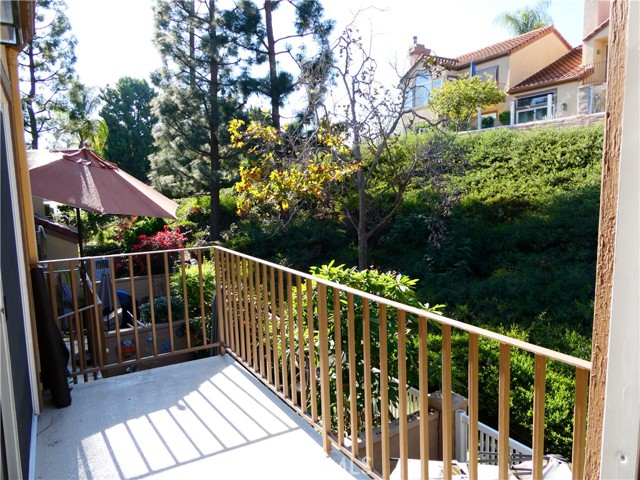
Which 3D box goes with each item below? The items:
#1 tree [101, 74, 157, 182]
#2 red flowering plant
[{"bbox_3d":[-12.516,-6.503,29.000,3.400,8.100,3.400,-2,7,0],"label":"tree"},{"bbox_3d":[-4.688,0.317,12.800,1.600,1.300,1.400,-2,7,0],"label":"red flowering plant"}]

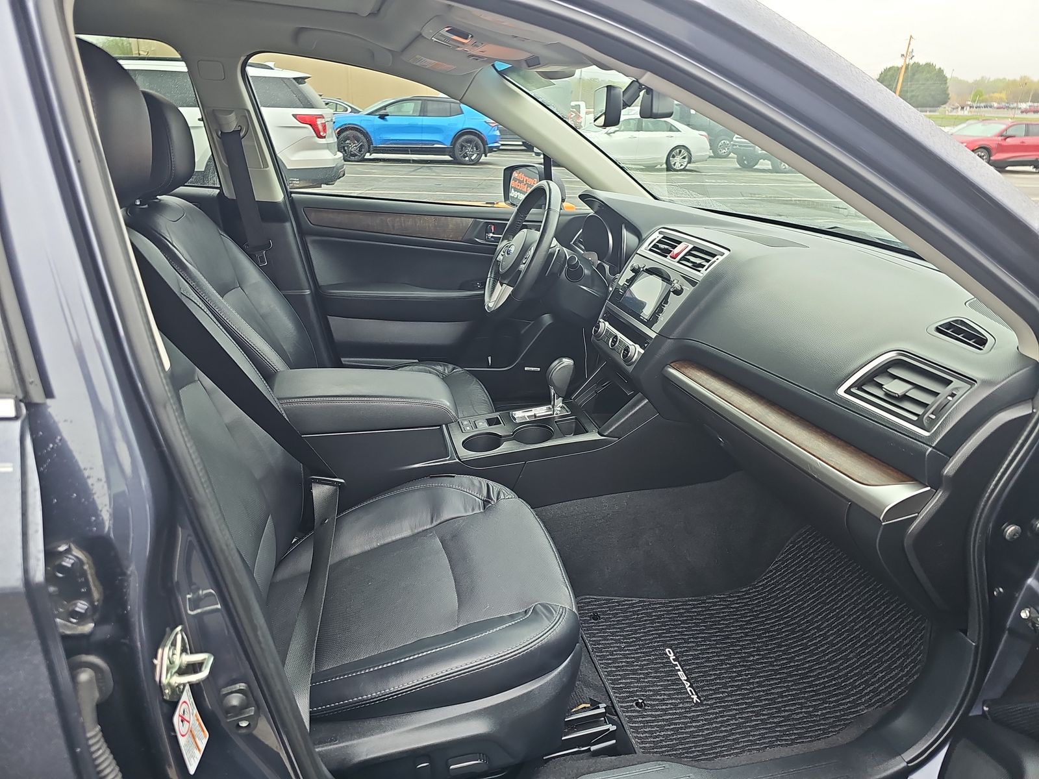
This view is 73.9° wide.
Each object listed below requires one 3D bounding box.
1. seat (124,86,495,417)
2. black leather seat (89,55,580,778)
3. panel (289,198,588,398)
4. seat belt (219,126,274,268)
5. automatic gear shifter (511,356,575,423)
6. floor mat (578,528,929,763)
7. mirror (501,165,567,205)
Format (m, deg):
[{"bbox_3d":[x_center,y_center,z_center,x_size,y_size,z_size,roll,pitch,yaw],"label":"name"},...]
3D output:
[{"bbox_3d":[-0.485,-0.161,1.758,0.880,1.090,0.530,-4,23,-14],"label":"seat"},{"bbox_3d":[-0.275,0.095,1.089,0.840,1.130,0.530,-4,23,-14],"label":"black leather seat"},{"bbox_3d":[-0.203,-0.250,2.187,0.950,0.700,0.140,-4,23,-14],"label":"panel"},{"bbox_3d":[-0.738,-0.508,1.884,0.085,0.400,0.060,-4,23,-14],"label":"seat belt"},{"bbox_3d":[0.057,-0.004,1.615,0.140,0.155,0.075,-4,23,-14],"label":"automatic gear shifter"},{"bbox_3d":[0.488,0.493,1.507,0.630,0.220,0.470,-4,23,-14],"label":"floor mat"},{"bbox_3d":[0.047,-0.681,2.298,0.120,0.140,0.220,-9,25,-25],"label":"mirror"}]

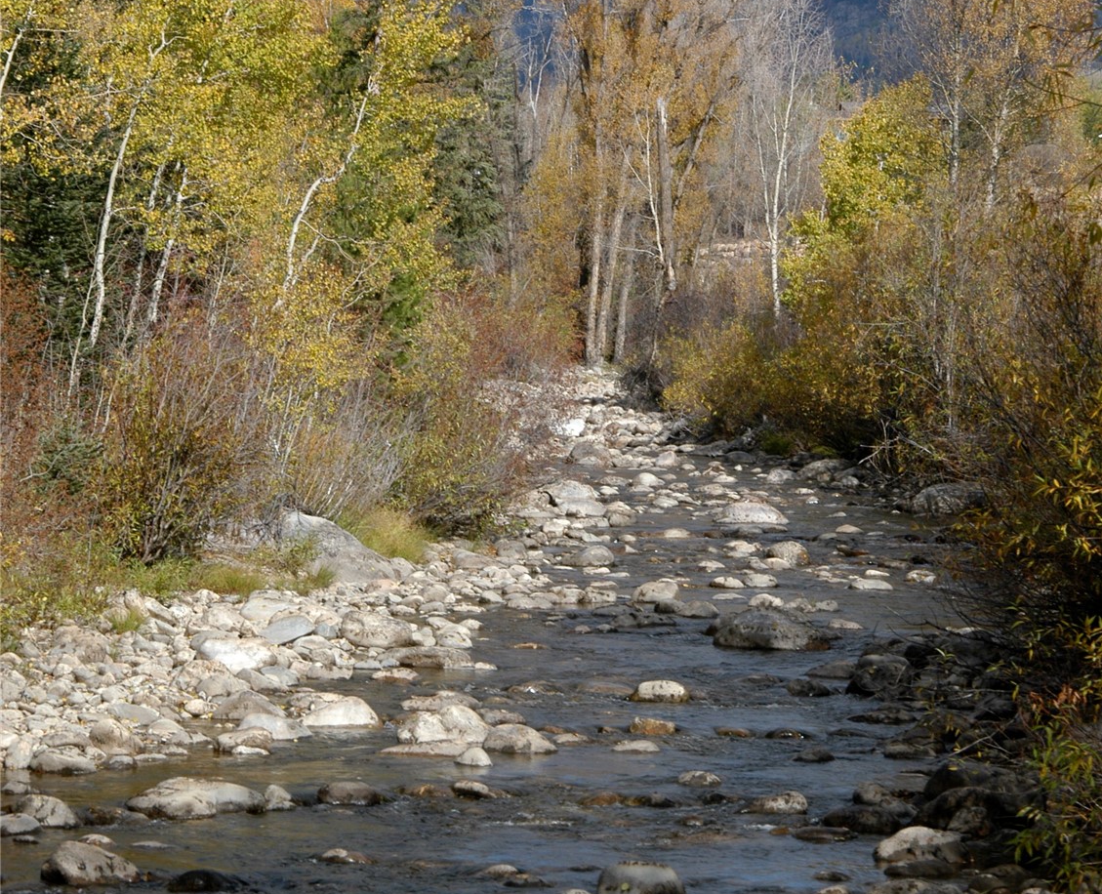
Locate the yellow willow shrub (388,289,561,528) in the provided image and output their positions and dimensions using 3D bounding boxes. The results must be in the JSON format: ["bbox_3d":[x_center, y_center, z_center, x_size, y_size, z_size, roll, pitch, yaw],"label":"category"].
[{"bbox_3d":[-0.929,-0.425,45.883,2.048,2.945,2.115,0,1,0],"label":"yellow willow shrub"}]

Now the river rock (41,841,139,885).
[{"bbox_3d":[-2.413,2.196,19.748,0.515,0.259,0.386,0,1,0],"label":"river rock"}]

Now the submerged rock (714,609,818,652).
[{"bbox_3d":[1.924,1.652,33.266,0.971,0.433,0.728,0,1,0],"label":"submerged rock"}]

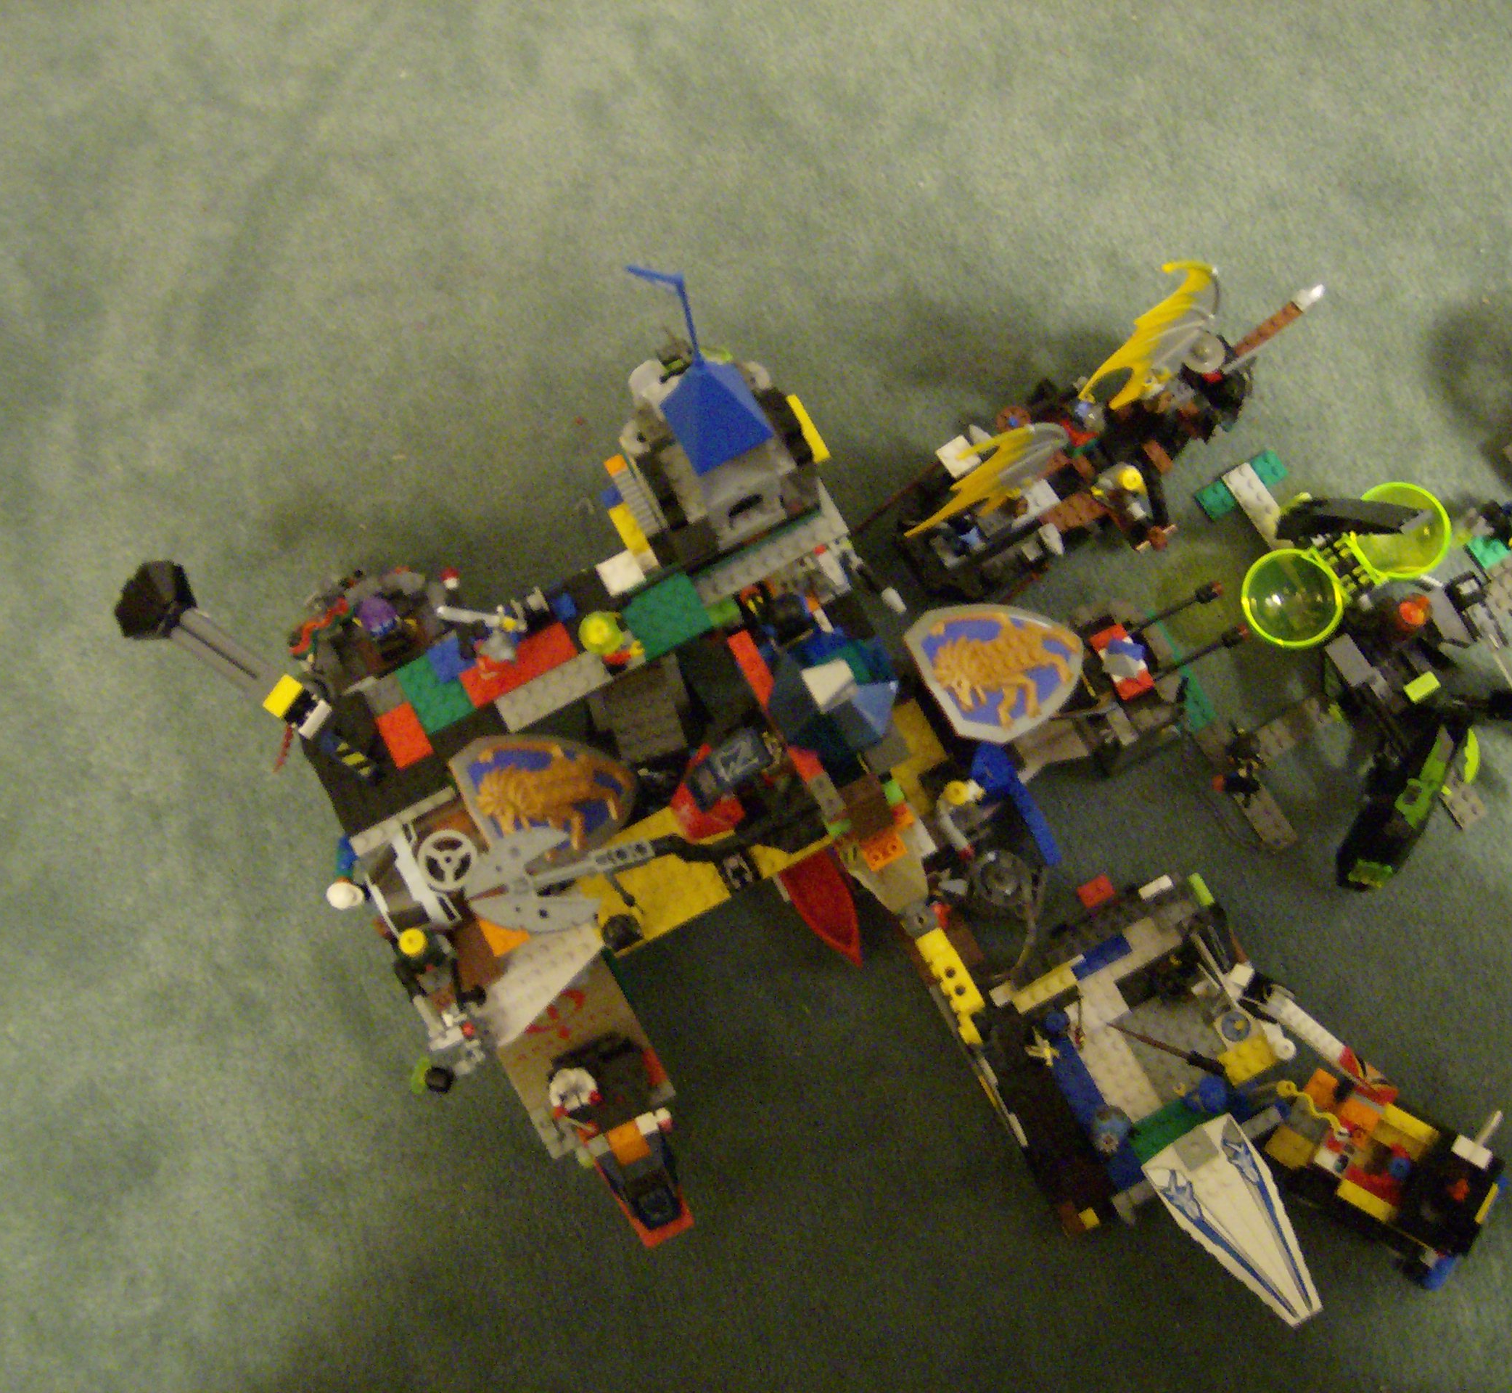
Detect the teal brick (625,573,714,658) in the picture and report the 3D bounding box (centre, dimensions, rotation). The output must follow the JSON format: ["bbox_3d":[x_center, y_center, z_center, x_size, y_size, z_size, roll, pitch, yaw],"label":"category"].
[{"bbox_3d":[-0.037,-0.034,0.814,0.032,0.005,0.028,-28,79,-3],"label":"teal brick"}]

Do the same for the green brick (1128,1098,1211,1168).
[{"bbox_3d":[0.203,0.213,0.952,0.042,0.009,0.022,-29,84,-2],"label":"green brick"}]

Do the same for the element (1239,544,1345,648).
[{"bbox_3d":[0.255,-0.047,0.924,0.049,0.027,0.048,0,84,1],"label":"element"}]

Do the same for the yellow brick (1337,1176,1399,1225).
[{"bbox_3d":[0.296,0.244,0.942,0.032,0.011,0.008,29,81,8],"label":"yellow brick"}]

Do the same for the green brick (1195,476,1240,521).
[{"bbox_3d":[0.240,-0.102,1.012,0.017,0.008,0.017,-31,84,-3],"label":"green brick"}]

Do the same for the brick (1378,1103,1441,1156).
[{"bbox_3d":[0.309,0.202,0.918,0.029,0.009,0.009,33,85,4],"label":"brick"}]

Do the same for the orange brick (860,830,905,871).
[{"bbox_3d":[0.051,0.061,0.788,0.016,0.009,0.015,-29,84,-2],"label":"orange brick"}]

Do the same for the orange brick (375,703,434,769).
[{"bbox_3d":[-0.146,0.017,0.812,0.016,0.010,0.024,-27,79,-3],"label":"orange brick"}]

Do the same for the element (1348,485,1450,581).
[{"bbox_3d":[0.304,-0.078,0.914,0.049,0.027,0.048,0,84,1],"label":"element"}]

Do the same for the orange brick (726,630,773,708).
[{"bbox_3d":[0.000,-0.011,0.800,0.008,0.011,0.032,-28,79,-3],"label":"orange brick"}]

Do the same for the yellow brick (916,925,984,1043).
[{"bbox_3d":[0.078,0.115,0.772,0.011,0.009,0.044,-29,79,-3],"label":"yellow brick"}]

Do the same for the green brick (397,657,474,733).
[{"bbox_3d":[-0.143,-0.002,0.868,0.025,0.011,0.032,-29,84,-3],"label":"green brick"}]

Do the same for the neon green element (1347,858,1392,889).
[{"bbox_3d":[0.305,0.088,0.964,0.018,0.009,0.011,14,80,5],"label":"neon green element"}]

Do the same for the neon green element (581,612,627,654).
[{"bbox_3d":[-0.061,-0.026,0.780,0.018,0.017,0.018,0,79,2],"label":"neon green element"}]

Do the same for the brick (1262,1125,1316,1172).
[{"bbox_3d":[0.242,0.205,0.882,0.017,0.009,0.015,37,85,4],"label":"brick"}]

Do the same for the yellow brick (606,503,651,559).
[{"bbox_3d":[-0.054,-0.071,0.834,0.008,0.011,0.025,-28,79,-3],"label":"yellow brick"}]

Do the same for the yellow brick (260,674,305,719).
[{"bbox_3d":[-0.208,0.000,0.853,0.010,0.009,0.016,35,85,4],"label":"yellow brick"}]

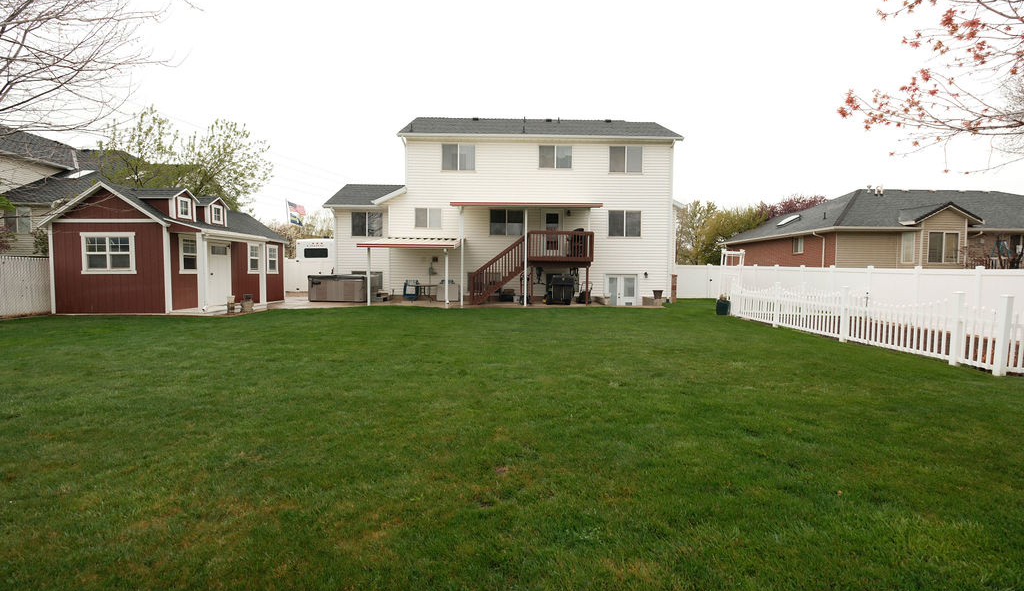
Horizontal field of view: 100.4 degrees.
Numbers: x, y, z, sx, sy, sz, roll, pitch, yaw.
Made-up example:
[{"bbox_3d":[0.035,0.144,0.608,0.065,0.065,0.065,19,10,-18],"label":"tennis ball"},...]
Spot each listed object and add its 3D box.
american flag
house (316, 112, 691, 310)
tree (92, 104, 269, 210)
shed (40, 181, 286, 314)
[{"bbox_3d":[-19.221,-7.332,37.690,1.600,2.200,0.400,0,3,0],"label":"american flag"},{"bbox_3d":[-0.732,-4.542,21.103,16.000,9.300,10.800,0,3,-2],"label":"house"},{"bbox_3d":[-16.082,-4.639,20.801,8.400,9.500,7.500,0,3,-2],"label":"tree"},{"bbox_3d":[-12.093,-1.656,16.441,4.550,4.050,7.400,0,3,-2],"label":"shed"}]

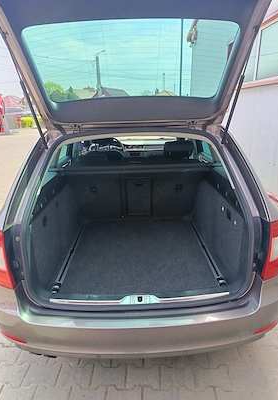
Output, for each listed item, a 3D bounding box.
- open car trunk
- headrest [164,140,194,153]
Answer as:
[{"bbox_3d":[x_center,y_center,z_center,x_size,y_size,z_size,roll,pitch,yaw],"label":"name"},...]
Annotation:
[{"bbox_3d":[-0.013,0.086,1.859,1.100,0.570,1.100,-2,18,0],"label":"open car trunk"},{"bbox_3d":[0.319,-0.422,2.203,0.240,0.110,0.100,-2,18,0],"label":"headrest"}]

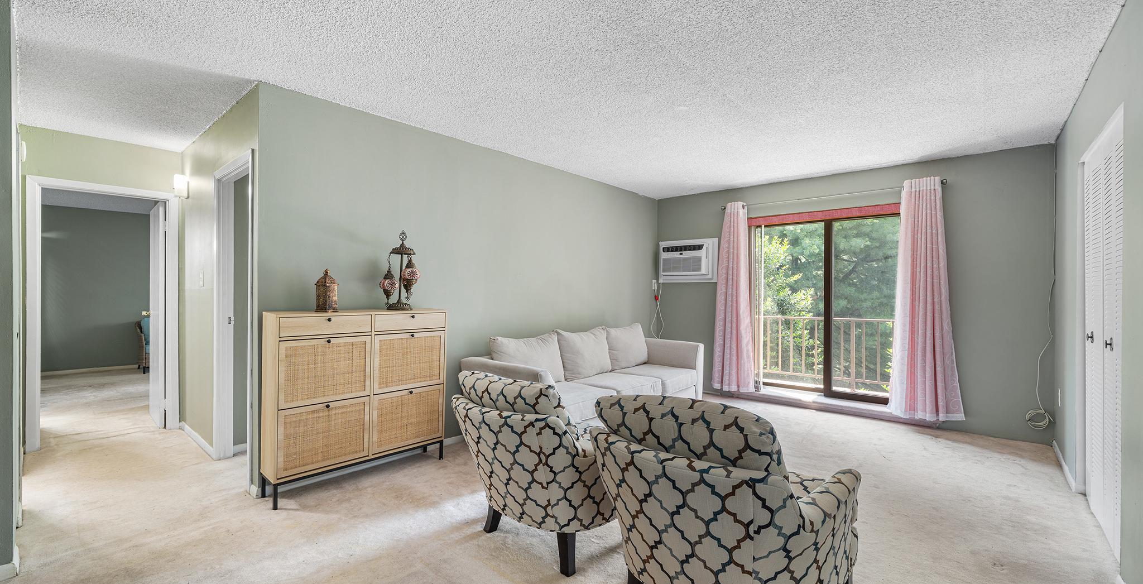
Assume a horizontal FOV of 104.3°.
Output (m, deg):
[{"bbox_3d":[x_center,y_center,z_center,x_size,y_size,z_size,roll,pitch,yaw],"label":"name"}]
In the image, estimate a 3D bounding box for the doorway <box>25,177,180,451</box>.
[{"bbox_3d":[-3.788,0.169,3.636,0.130,2.080,0.860,0,0,43],"label":"doorway"}]

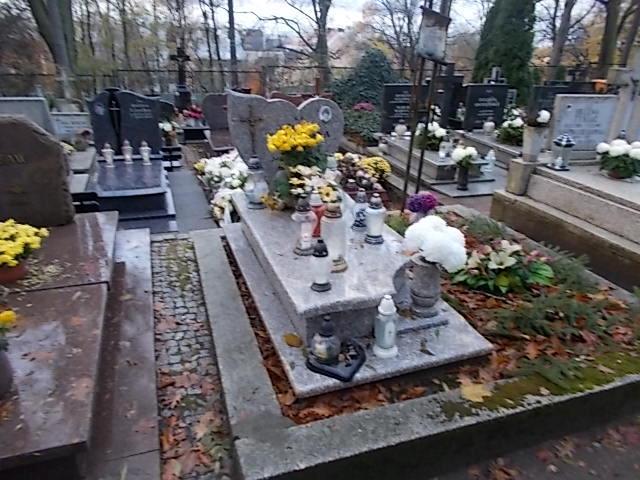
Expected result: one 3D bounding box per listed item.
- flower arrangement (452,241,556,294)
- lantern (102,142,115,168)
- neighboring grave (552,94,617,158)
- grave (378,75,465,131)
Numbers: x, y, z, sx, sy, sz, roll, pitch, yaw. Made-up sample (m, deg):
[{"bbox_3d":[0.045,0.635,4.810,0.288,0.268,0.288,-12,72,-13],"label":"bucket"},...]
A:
[{"bbox_3d":[1.142,0.163,3.037,0.642,0.225,0.398,-7,25,-17],"label":"flower arrangement"},{"bbox_3d":[-2.071,-0.833,4.708,0.093,0.229,0.093,-7,25,-17],"label":"lantern"},{"bbox_3d":[2.683,-1.145,4.835,0.600,0.587,0.100,-4,23,-9],"label":"neighboring grave"},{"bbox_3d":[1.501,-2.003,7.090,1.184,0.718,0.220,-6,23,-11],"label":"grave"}]

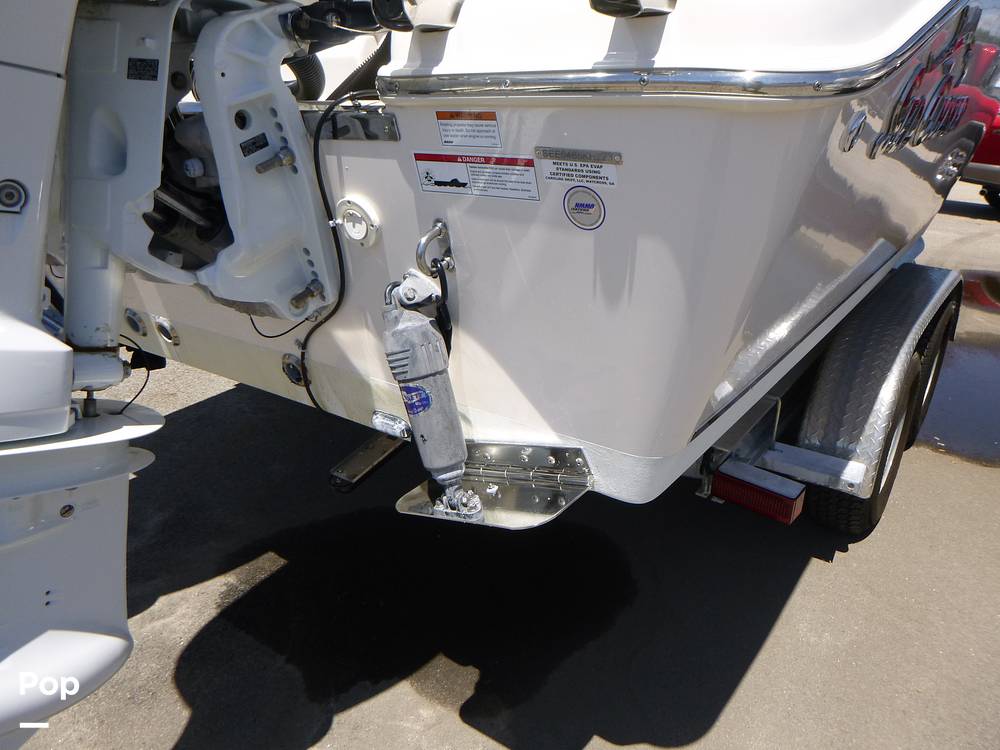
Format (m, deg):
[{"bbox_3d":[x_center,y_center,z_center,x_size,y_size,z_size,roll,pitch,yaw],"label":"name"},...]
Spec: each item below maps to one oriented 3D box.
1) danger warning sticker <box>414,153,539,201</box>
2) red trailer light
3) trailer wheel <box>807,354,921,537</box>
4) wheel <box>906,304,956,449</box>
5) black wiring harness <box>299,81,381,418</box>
[{"bbox_3d":[-0.030,-0.234,0.851,0.180,0.047,0.002,16,42,34],"label":"danger warning sticker"},{"bbox_3d":[0.742,0.336,2.078,0.212,0.080,0.080,16,28,34],"label":"red trailer light"},{"bbox_3d":[1.255,0.239,2.503,0.210,0.665,0.665,16,28,34],"label":"trailer wheel"},{"bbox_3d":[1.759,-0.013,3.116,0.210,0.665,0.665,16,28,34],"label":"wheel"},{"bbox_3d":[-0.243,-0.133,1.107,0.371,0.589,0.070,16,42,34],"label":"black wiring harness"}]

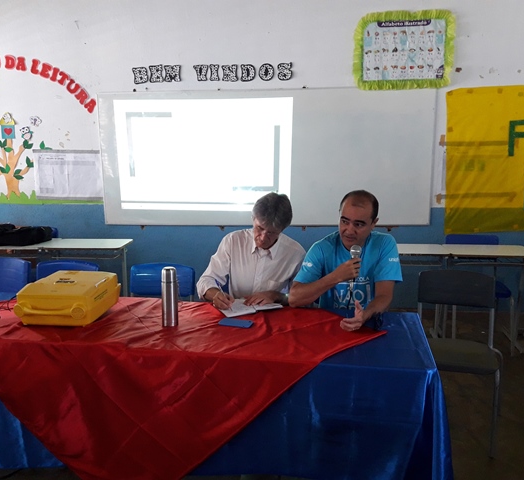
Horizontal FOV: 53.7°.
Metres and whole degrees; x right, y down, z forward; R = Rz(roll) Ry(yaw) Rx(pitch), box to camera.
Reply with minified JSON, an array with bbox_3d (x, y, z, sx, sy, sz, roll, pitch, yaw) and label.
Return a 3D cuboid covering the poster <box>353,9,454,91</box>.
[{"bbox_3d":[1.210,-1.613,4.399,0.830,0.640,0.030,0,11,4],"label":"poster"}]

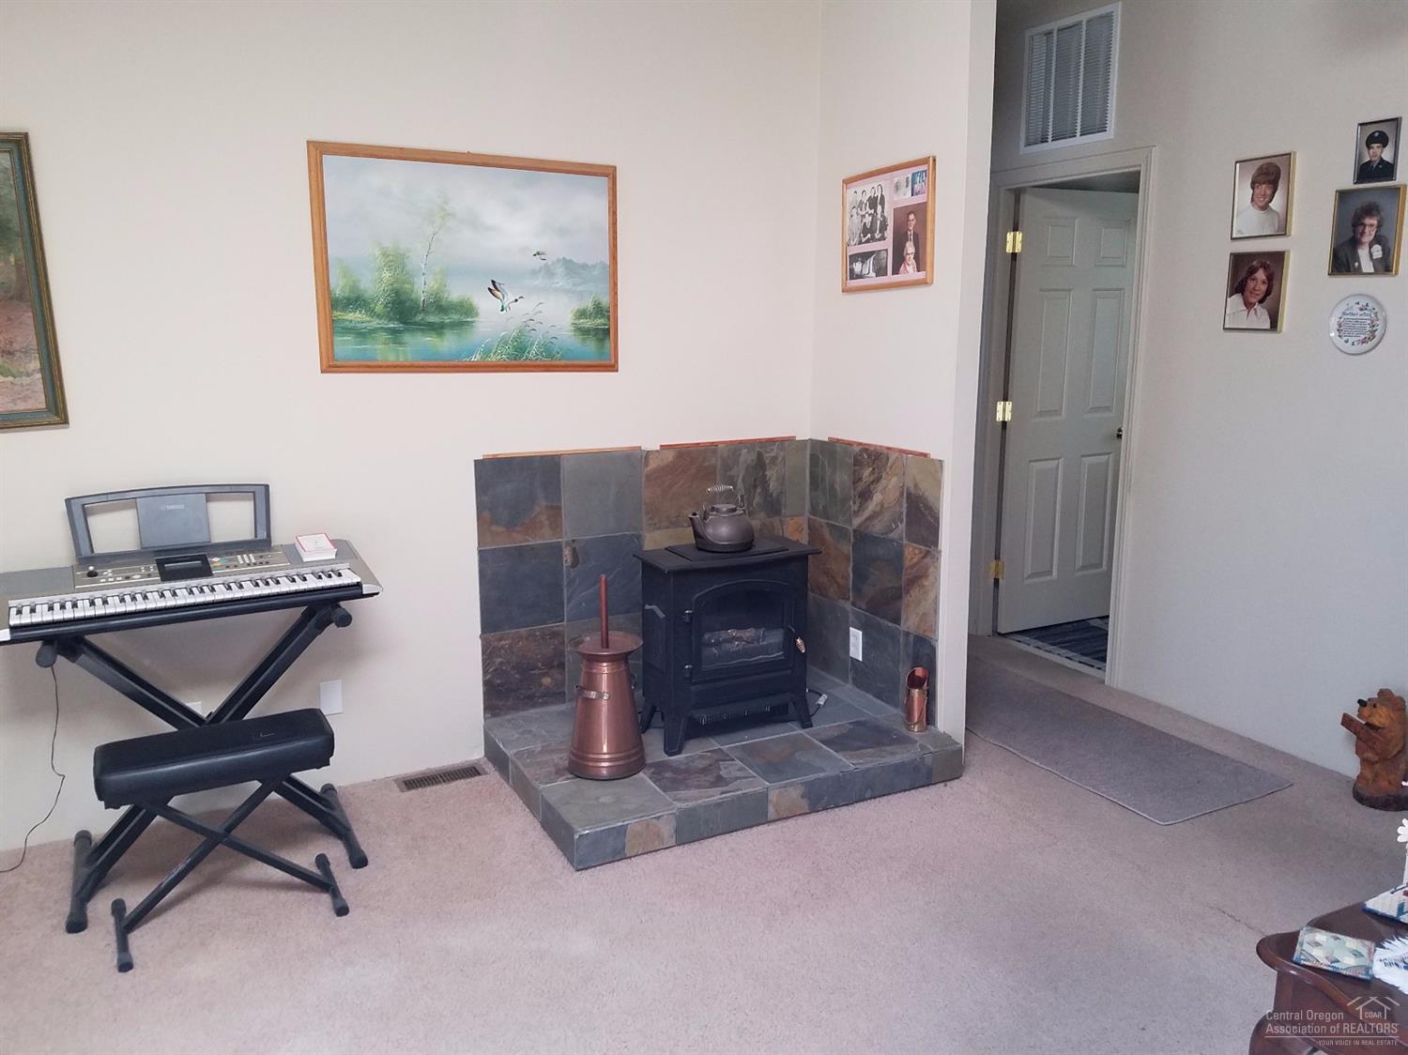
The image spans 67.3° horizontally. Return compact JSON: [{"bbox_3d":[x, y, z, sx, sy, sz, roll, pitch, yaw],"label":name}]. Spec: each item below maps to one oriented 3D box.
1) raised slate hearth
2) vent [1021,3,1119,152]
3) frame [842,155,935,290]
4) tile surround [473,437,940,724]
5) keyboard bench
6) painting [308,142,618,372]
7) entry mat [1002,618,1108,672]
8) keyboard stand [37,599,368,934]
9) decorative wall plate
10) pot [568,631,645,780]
[{"bbox_3d":[0.052,0.770,3.650,1.397,0.112,0.924,-5,12,-27],"label":"raised slate hearth"},{"bbox_3d":[1.485,-1.822,4.330,0.022,0.502,0.503,-5,12,-27],"label":"vent"},{"bbox_3d":[0.621,-1.010,3.592,0.022,0.386,0.480,-5,12,-27],"label":"frame"},{"bbox_3d":[0.011,0.225,3.577,1.349,0.930,0.799,-5,12,-27],"label":"tile surround"},{"bbox_3d":[-1.196,0.757,2.636,0.540,0.470,0.285,-5,12,-27],"label":"keyboard bench"},{"bbox_3d":[-0.741,-0.848,3.420,0.986,0.679,0.030,-5,12,-27],"label":"painting"},{"bbox_3d":[1.878,0.551,4.995,0.630,0.012,0.860,-5,12,-27],"label":"entry mat"},{"bbox_3d":[-1.366,0.586,2.936,0.735,0.700,0.530,-5,12,-27],"label":"keyboard stand"},{"bbox_3d":[2.081,-0.645,3.362,0.020,0.189,0.180,-5,12,-27],"label":"decorative wall plate"},{"bbox_3d":[-0.301,0.548,3.285,0.242,0.400,0.242,0,10,0],"label":"pot"}]

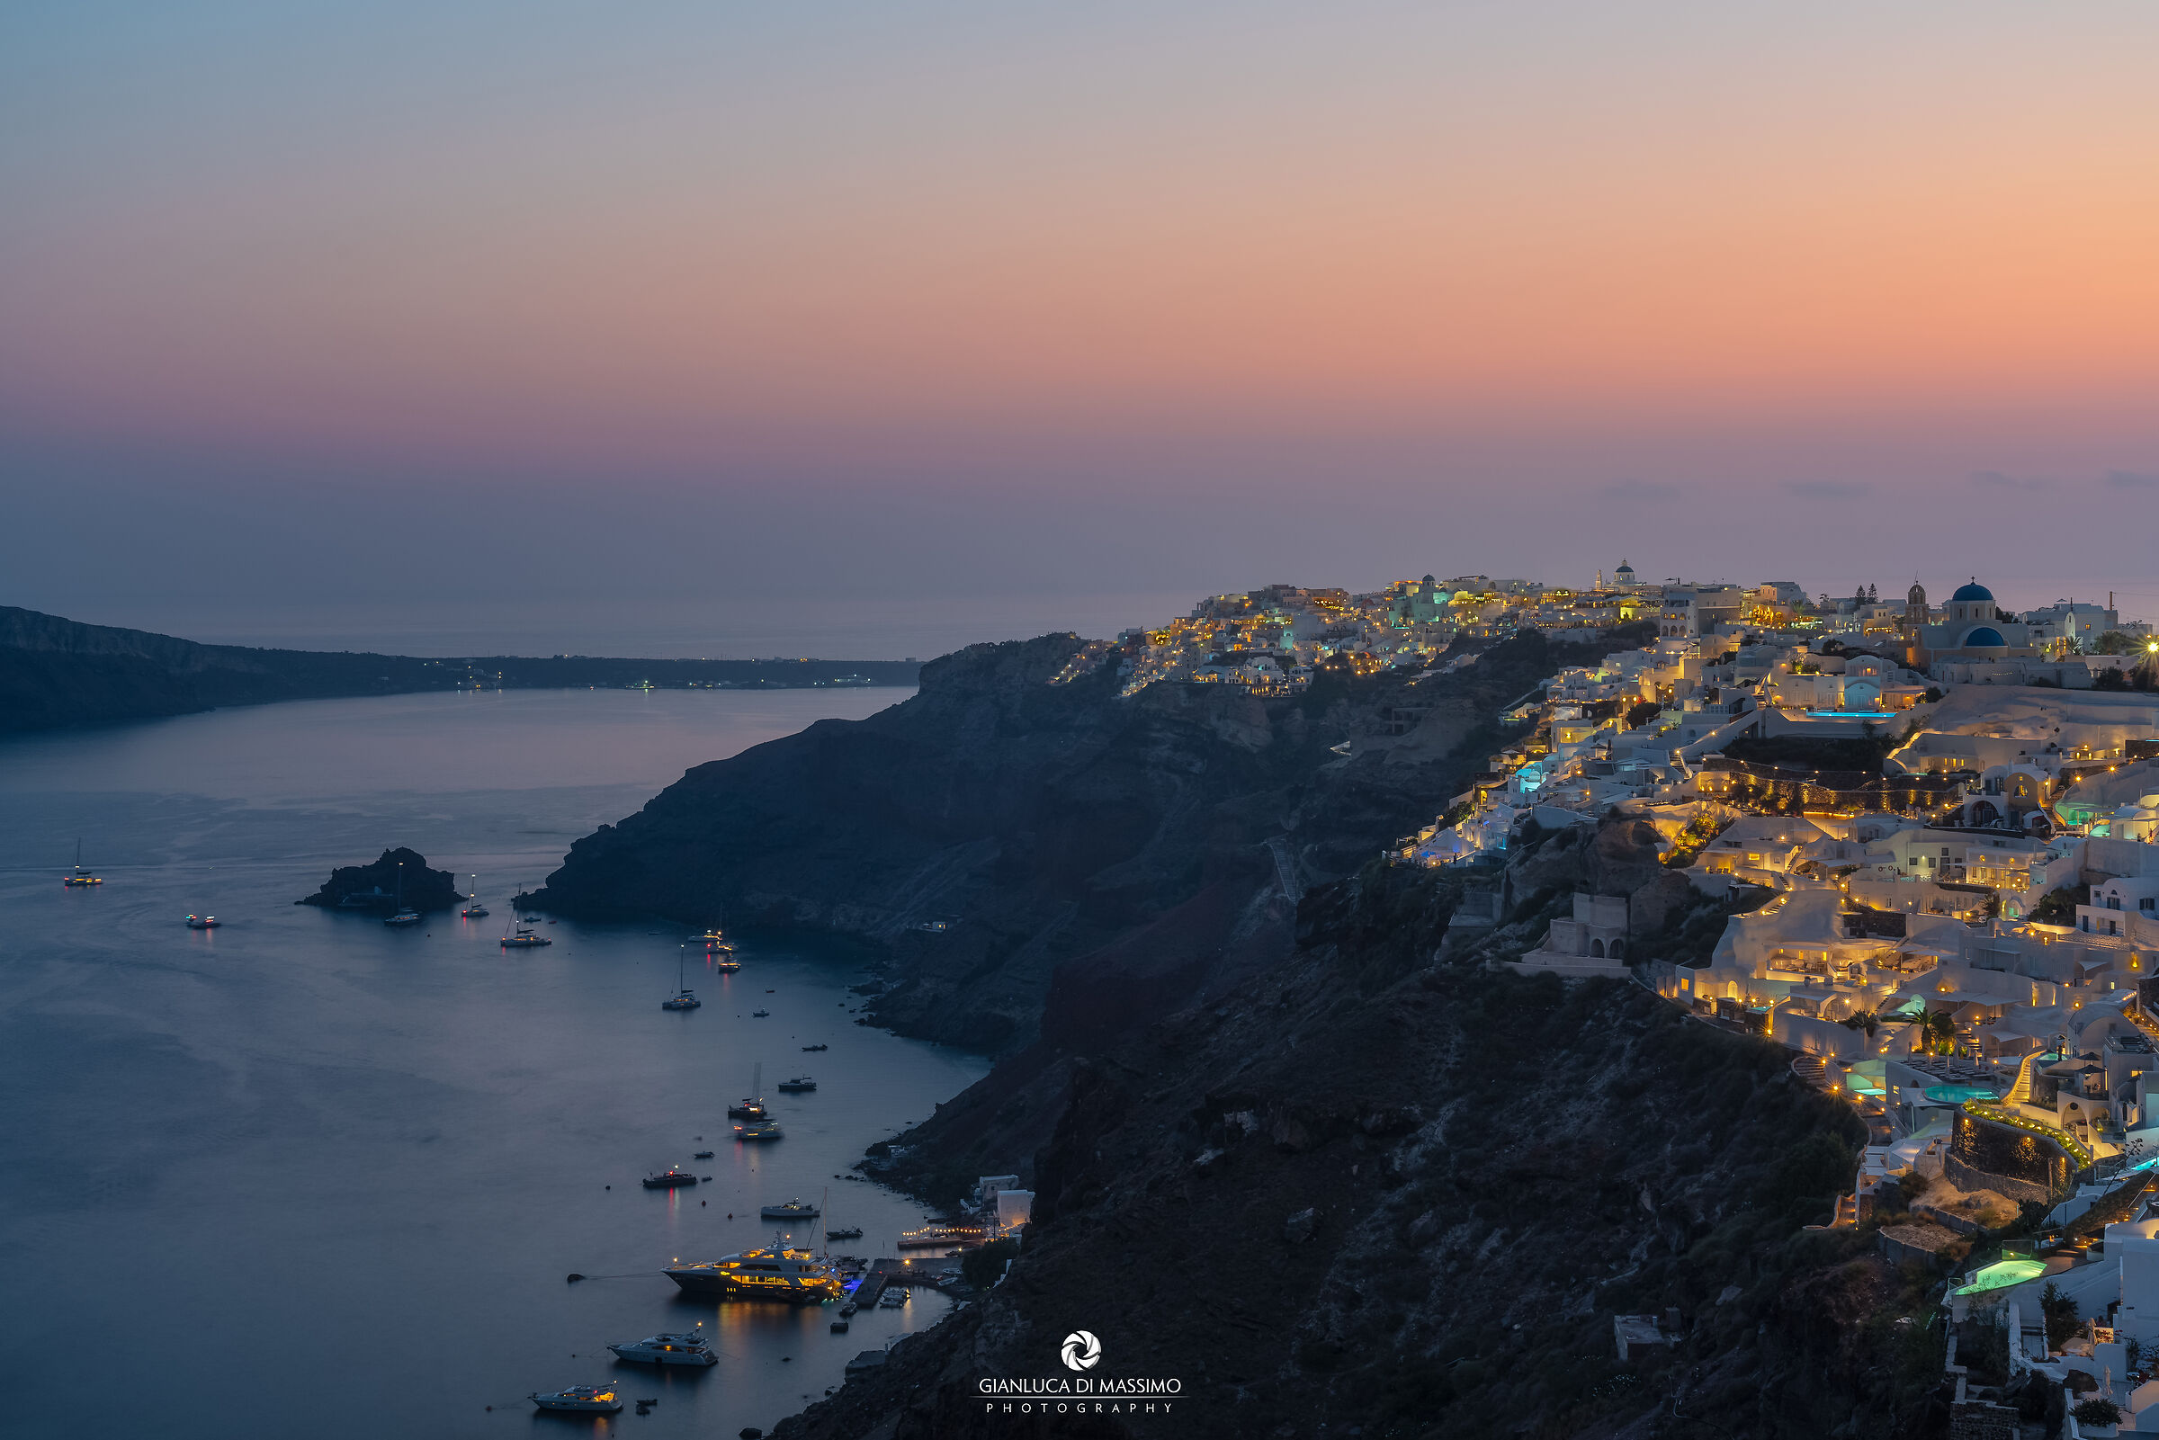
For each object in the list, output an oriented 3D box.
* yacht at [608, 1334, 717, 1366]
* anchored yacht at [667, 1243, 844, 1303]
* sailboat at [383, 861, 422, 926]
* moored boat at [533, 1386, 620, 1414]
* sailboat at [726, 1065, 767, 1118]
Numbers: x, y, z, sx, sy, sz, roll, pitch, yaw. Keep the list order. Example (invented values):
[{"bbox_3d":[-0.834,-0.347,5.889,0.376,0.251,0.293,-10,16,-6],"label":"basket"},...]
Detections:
[{"bbox_3d":[-75.560,112.180,549.730,19.800,5.600,5.150,1,3,15],"label":"yacht"},{"bbox_3d":[-64.920,107.490,601.890,36.870,10.200,7.560,1,3,17],"label":"anchored yacht"},{"bbox_3d":[-276.130,70.190,1247.960,14.510,25.660,5.800,-2,3,-30],"label":"sailboat"},{"bbox_3d":[-85.610,114.180,518.090,15.300,4.500,4.280,0,3,8],"label":"moored boat"},{"bbox_3d":[-86.880,96.760,797.070,10.410,13.800,3.540,0,3,-3],"label":"sailboat"}]

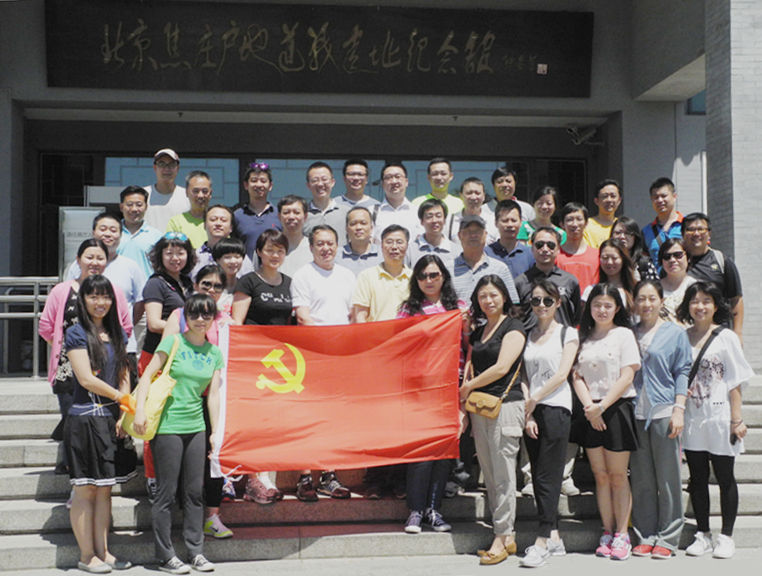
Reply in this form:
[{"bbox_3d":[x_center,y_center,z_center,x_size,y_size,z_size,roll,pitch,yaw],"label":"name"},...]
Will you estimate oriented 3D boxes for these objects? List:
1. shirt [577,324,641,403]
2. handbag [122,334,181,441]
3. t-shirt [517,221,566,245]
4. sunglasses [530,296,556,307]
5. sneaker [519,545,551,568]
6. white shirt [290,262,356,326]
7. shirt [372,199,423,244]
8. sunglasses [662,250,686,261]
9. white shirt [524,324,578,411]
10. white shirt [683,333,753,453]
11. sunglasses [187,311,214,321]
[{"bbox_3d":[1.348,0.445,5.900,0.390,0.460,0.250,0,-1,13],"label":"shirt"},{"bbox_3d":[-1.298,0.563,5.620,0.310,0.600,0.150,7,-2,30],"label":"handbag"},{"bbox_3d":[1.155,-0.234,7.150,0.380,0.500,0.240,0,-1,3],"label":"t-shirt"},{"bbox_3d":[0.958,0.081,5.820,0.145,0.058,0.135,0,-1,21],"label":"sunglasses"},{"bbox_3d":[0.891,1.546,5.730,0.098,0.110,0.250,-1,-2,26],"label":"sneaker"},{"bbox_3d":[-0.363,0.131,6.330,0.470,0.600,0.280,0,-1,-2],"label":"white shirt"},{"bbox_3d":[0.121,-0.371,7.750,0.480,0.690,0.260,0,-2,-1],"label":"shirt"},{"bbox_3d":[1.944,-0.212,6.570,0.145,0.048,0.130,-11,-2,24],"label":"sunglasses"},{"bbox_3d":[1.006,0.472,5.860,0.360,0.530,0.230,-1,-1,25],"label":"white shirt"},{"bbox_3d":[1.981,0.621,5.900,0.470,0.750,0.280,-1,-2,22],"label":"white shirt"},{"bbox_3d":[-1.019,0.158,5.620,0.143,0.052,0.135,0,-1,-9],"label":"sunglasses"}]

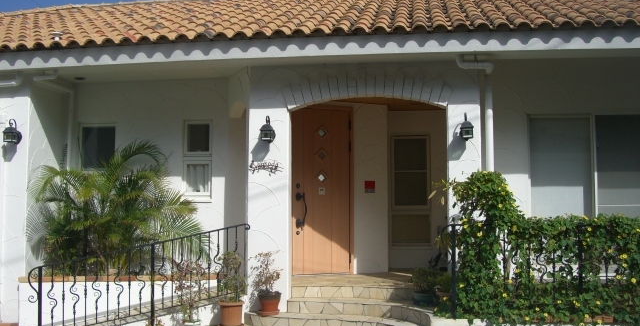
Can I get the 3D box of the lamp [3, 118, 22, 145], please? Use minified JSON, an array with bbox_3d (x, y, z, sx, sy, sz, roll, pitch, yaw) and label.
[{"bbox_3d":[-3.897,-0.387,8.918,0.180,0.330,0.260,-1,-5,8],"label":"lamp"}]

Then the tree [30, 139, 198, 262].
[{"bbox_3d":[-2.664,0.578,9.335,2.050,1.720,1.500,-1,-5,8],"label":"tree"}]

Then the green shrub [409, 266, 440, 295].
[{"bbox_3d":[1.125,1.282,7.567,0.340,0.310,0.330,-1,-5,8],"label":"green shrub"}]

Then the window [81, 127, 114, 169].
[{"bbox_3d":[-3.242,-0.222,10.260,0.540,0.650,0.100,-1,-5,8],"label":"window"}]

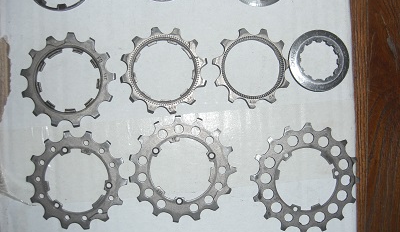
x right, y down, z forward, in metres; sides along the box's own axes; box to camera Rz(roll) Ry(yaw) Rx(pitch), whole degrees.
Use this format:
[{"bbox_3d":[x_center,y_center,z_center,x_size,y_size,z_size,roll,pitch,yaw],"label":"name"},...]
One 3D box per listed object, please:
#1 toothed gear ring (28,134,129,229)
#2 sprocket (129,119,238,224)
[{"bbox_3d":[-0.071,0.037,0.255,0.058,0.002,0.058,0,93,-2],"label":"toothed gear ring"},{"bbox_3d":[-0.010,0.031,0.257,0.062,0.002,0.062,0,93,-2],"label":"sprocket"}]

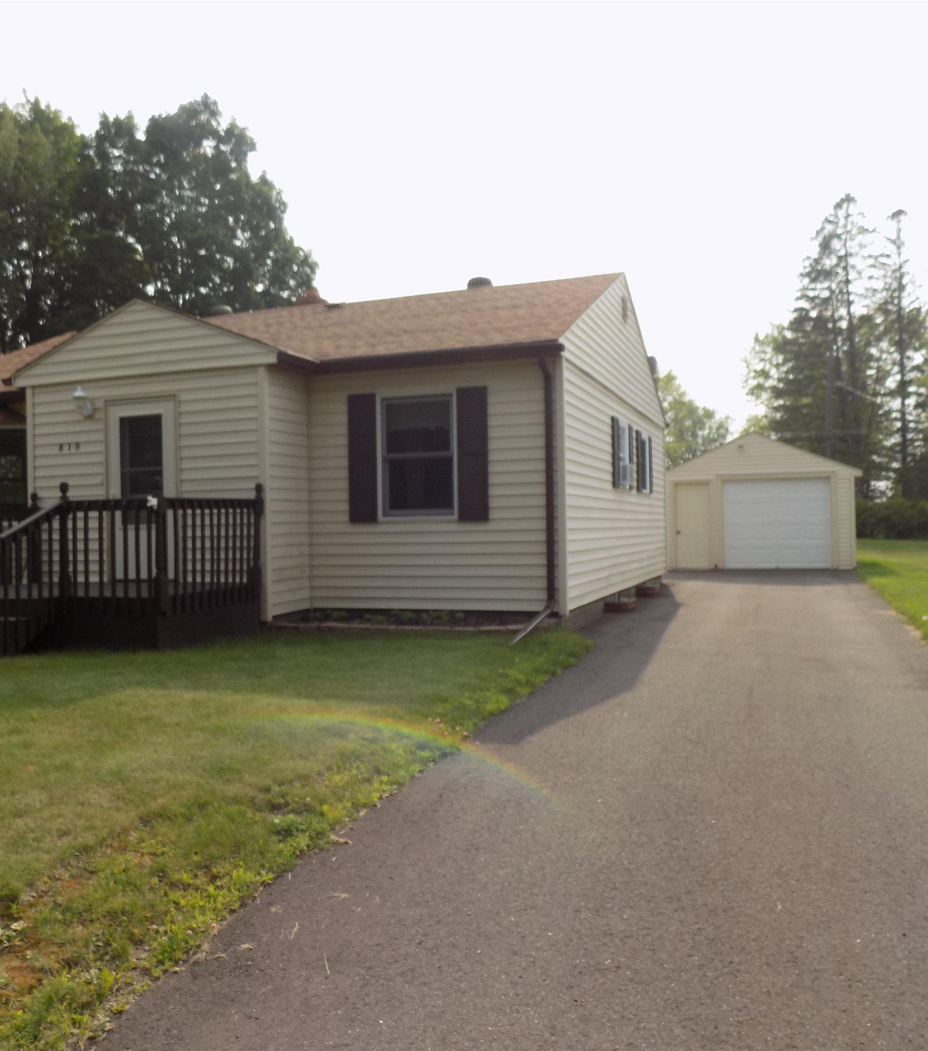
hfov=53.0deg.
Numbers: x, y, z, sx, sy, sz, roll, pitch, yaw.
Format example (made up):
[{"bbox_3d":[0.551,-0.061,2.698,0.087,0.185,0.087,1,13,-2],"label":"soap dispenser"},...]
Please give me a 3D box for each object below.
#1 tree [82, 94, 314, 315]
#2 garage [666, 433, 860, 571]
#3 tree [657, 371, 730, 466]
[{"bbox_3d":[-10.458,-7.807,36.984,9.600,18.539,9.600,-1,0,19],"label":"tree"},{"bbox_3d":[7.980,-0.592,25.230,4.750,3.250,6.800,-1,0,19],"label":"garage"},{"bbox_3d":[14.110,-4.478,59.991,7.600,11.011,7.600,-1,0,19],"label":"tree"}]

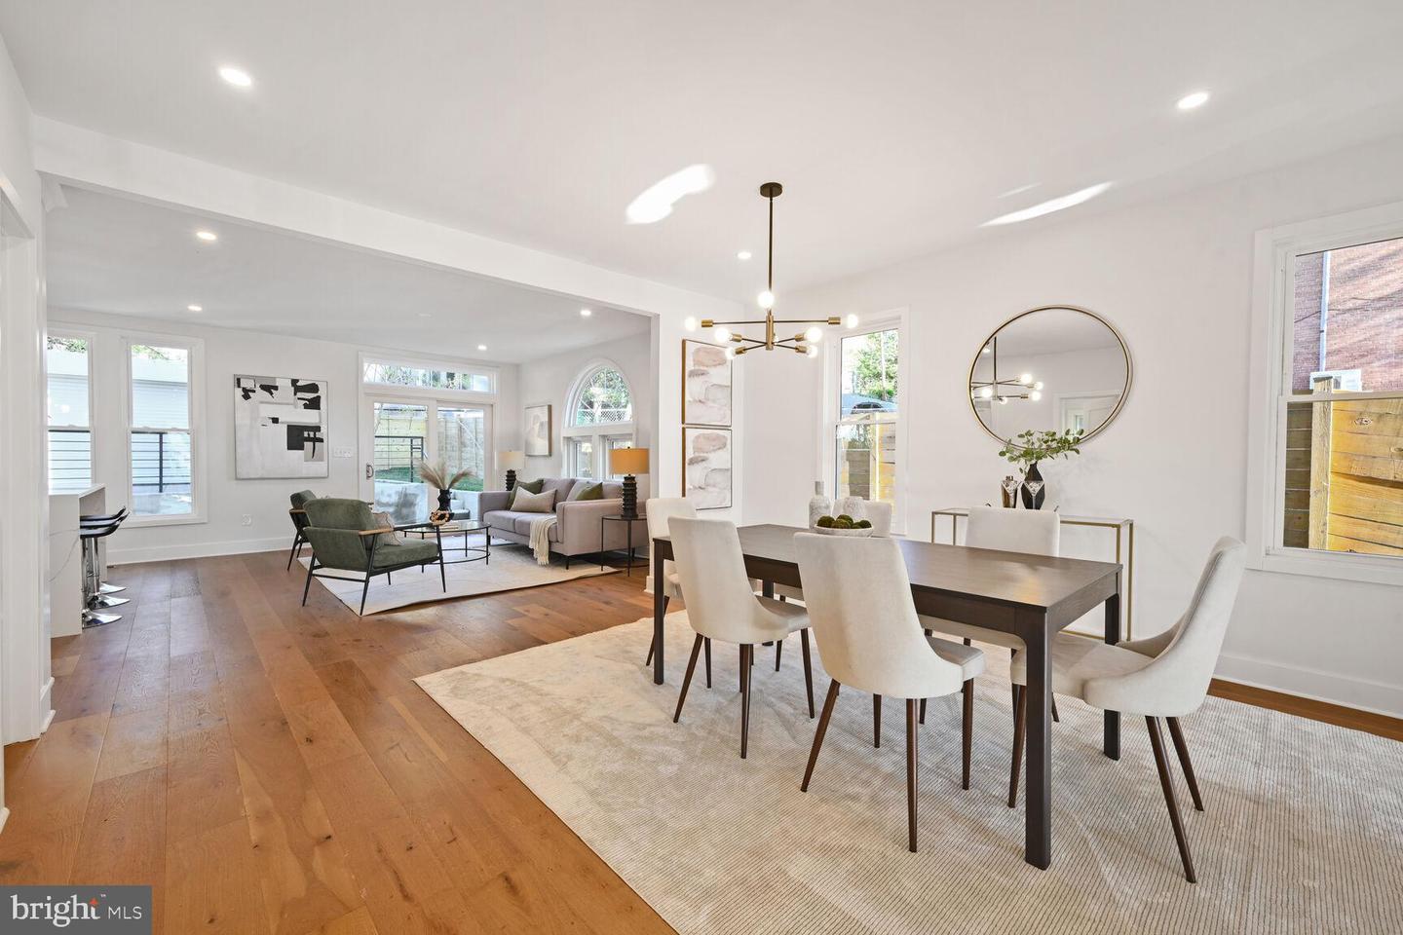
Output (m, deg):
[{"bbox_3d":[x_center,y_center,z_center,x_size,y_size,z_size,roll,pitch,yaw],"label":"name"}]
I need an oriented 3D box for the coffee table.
[{"bbox_3d":[-2.806,0.858,6.004,0.930,0.410,0.930,-1,1,-44],"label":"coffee table"}]

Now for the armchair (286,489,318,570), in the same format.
[{"bbox_3d":[-4.096,0.651,6.119,0.800,0.830,0.700,-1,1,-31],"label":"armchair"}]

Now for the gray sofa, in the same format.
[{"bbox_3d":[-1.848,0.626,6.866,0.930,0.850,2.320,-1,2,-44],"label":"gray sofa"}]

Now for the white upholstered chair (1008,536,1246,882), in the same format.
[{"bbox_3d":[1.397,0.691,1.828,0.600,0.950,0.490,1,2,44],"label":"white upholstered chair"}]

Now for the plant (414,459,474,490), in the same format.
[{"bbox_3d":[-2.884,0.070,6.099,0.520,0.350,0.440,0,1,5],"label":"plant"}]

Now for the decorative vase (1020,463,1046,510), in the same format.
[{"bbox_3d":[2.030,0.138,3.331,0.130,0.345,0.130,-1,1,-44],"label":"decorative vase"}]

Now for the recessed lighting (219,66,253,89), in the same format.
[{"bbox_3d":[-1.816,-1.530,2.132,0.105,0.020,0.105,-1,2,-42],"label":"recessed lighting"}]

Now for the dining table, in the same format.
[{"bbox_3d":[0.695,0.750,2.515,0.900,0.750,1.820,-1,1,-42],"label":"dining table"}]

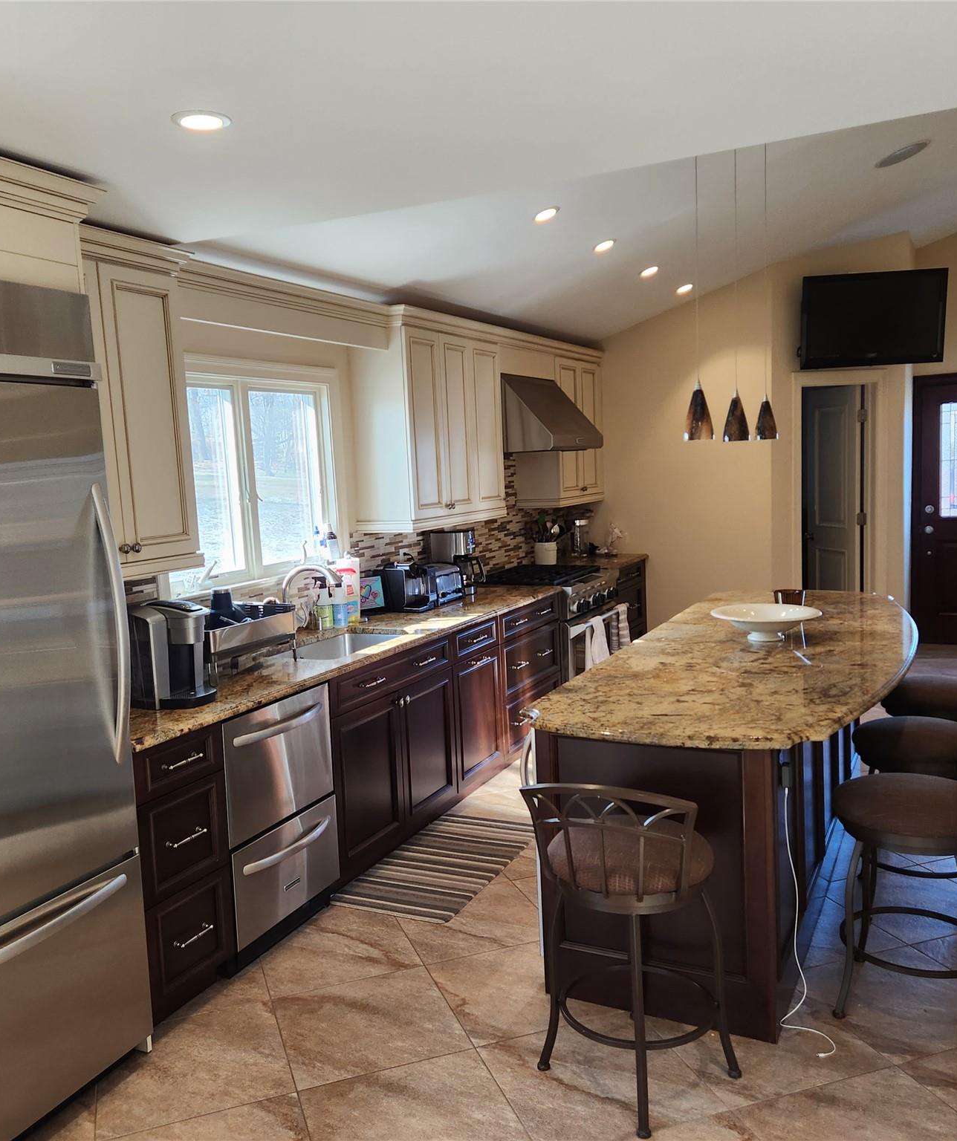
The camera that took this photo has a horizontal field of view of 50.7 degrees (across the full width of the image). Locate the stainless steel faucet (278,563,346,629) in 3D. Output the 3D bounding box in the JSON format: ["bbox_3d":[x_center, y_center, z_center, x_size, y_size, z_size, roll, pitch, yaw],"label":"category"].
[{"bbox_3d":[-0.735,0.156,4.467,0.280,0.360,0.100,-1,7,15],"label":"stainless steel faucet"}]

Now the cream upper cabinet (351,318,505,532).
[{"bbox_3d":[-0.241,-0.808,5.609,0.370,1.090,1.160,1,7,25],"label":"cream upper cabinet"}]

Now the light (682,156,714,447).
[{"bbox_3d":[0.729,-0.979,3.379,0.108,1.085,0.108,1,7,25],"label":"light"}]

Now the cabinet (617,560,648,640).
[{"bbox_3d":[0.771,0.411,7.241,0.630,0.880,0.900,1,7,25],"label":"cabinet"}]

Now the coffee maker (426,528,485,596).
[{"bbox_3d":[-0.117,-0.038,5.583,0.320,0.370,0.200,1,7,25],"label":"coffee maker"}]

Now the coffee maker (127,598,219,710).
[{"bbox_3d":[-1.086,0.284,3.531,0.335,0.350,0.230,1,7,25],"label":"coffee maker"}]

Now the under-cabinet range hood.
[{"bbox_3d":[0.318,-0.963,6.245,0.640,0.455,0.890,1,7,25],"label":"under-cabinet range hood"}]

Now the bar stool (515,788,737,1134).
[{"bbox_3d":[0.413,0.941,2.714,0.475,0.880,0.515,1,7,28],"label":"bar stool"}]

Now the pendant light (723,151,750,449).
[{"bbox_3d":[0.980,-1.154,3.882,0.108,1.308,0.108,1,7,25],"label":"pendant light"}]

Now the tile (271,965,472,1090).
[{"bbox_3d":[-0.330,1.358,3.028,0.507,0.010,0.507,-5,7,-20],"label":"tile"}]

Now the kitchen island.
[{"bbox_3d":[1.240,0.732,4.208,1.057,0.887,2.890,1,7,25],"label":"kitchen island"}]

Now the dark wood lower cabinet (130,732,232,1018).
[{"bbox_3d":[-1.194,0.949,3.342,0.615,0.855,0.380,1,7,25],"label":"dark wood lower cabinet"}]

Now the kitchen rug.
[{"bbox_3d":[-0.112,1.213,4.199,0.505,0.010,1.020,1,7,25],"label":"kitchen rug"}]

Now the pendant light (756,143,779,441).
[{"bbox_3d":[1.294,-1.242,4.551,0.108,1.302,0.108,1,7,25],"label":"pendant light"}]

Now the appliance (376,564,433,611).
[{"bbox_3d":[-0.375,0.083,5.452,0.250,0.250,0.210,1,7,25],"label":"appliance"}]

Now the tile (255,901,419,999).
[{"bbox_3d":[-0.503,1.313,3.506,0.507,0.010,0.507,-5,7,-20],"label":"tile"}]

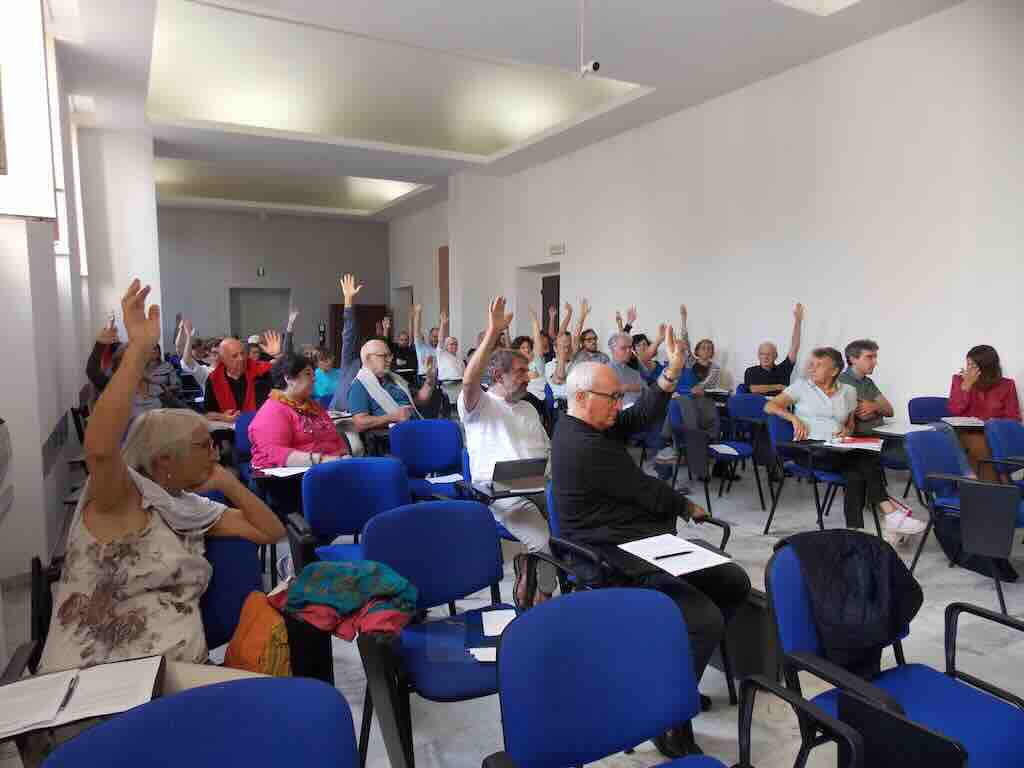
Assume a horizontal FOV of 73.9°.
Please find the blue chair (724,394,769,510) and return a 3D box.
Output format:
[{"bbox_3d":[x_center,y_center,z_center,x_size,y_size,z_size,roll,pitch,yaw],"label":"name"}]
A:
[{"bbox_3d":[2.143,0.499,5.595,0.570,0.810,0.580,-3,6,-26],"label":"blue chair"}]

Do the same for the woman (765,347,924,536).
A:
[{"bbox_3d":[2.146,0.396,4.460,0.740,1.240,0.720,-2,6,-17],"label":"woman"}]

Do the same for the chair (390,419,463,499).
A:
[{"bbox_3d":[-0.415,0.643,3.930,0.560,0.810,0.570,-3,6,-26],"label":"chair"}]

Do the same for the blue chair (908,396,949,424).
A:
[{"bbox_3d":[3.506,0.507,5.374,0.570,0.810,0.580,-4,6,-27],"label":"blue chair"}]

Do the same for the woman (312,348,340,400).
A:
[{"bbox_3d":[-1.718,0.245,6.402,0.480,1.150,0.700,-4,7,-32],"label":"woman"}]

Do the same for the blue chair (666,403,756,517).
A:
[{"bbox_3d":[1.564,0.538,5.273,0.570,0.810,0.580,-3,6,-24],"label":"blue chair"}]

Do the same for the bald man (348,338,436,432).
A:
[{"bbox_3d":[-0.859,0.343,4.917,0.620,1.320,0.760,-5,7,-38],"label":"bald man"}]

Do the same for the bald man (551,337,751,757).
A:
[{"bbox_3d":[0.434,0.517,2.301,0.740,1.360,0.580,4,7,42],"label":"bald man"}]

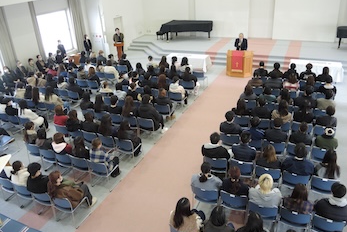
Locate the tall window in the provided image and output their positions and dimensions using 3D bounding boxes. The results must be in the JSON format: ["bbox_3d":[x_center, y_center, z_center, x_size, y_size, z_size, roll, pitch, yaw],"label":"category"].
[{"bbox_3d":[-6.204,-4.418,15.143,0.180,2.200,2.050,9,30,23],"label":"tall window"}]

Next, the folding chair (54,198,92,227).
[{"bbox_3d":[-1.991,1.688,5.472,0.485,0.765,0.490,9,30,23],"label":"folding chair"}]

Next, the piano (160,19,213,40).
[{"bbox_3d":[0.881,-5.122,17.130,2.850,1.030,1.530,9,30,25],"label":"piano"}]

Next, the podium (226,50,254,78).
[{"bbox_3d":[2.897,-2.260,12.224,1.080,1.000,0.680,9,30,23],"label":"podium"}]

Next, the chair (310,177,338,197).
[{"bbox_3d":[2.880,1.378,5.444,0.485,0.765,0.490,9,30,23],"label":"chair"}]

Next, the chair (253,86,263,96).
[{"bbox_3d":[2.892,-0.710,9.885,0.520,0.780,0.520,8,29,24],"label":"chair"}]

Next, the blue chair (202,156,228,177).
[{"bbox_3d":[1.029,1.167,6.509,0.500,0.780,0.550,8,29,22],"label":"blue chair"}]

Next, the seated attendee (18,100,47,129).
[{"bbox_3d":[-4.179,0.027,8.672,0.500,1.250,0.760,8,30,24],"label":"seated attendee"}]

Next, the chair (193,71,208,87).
[{"bbox_3d":[1.079,-1.463,11.171,0.485,0.765,0.490,9,30,23],"label":"chair"}]

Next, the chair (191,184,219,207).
[{"bbox_3d":[0.685,1.620,5.604,0.520,0.780,0.520,8,29,24],"label":"chair"}]

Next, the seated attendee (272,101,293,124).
[{"bbox_3d":[2.971,0.111,7.768,0.520,1.300,0.740,8,29,22],"label":"seated attendee"}]

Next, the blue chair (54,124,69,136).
[{"bbox_3d":[-3.046,0.528,8.250,0.500,0.780,0.550,9,30,23],"label":"blue chair"}]

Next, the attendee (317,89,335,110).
[{"bbox_3d":[4.470,-0.228,8.359,0.500,1.290,0.770,9,29,23],"label":"attendee"}]

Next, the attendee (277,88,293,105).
[{"bbox_3d":[3.413,-0.326,8.626,0.480,1.250,0.740,8,29,22],"label":"attendee"}]

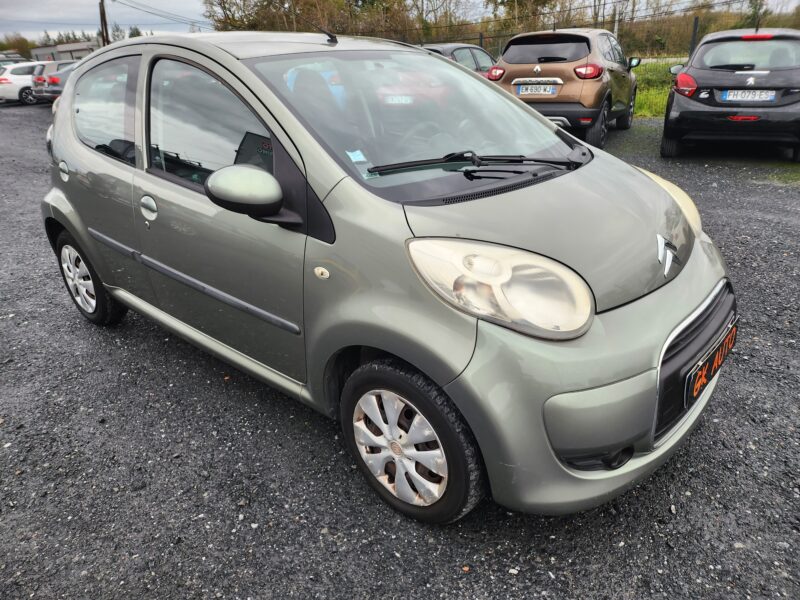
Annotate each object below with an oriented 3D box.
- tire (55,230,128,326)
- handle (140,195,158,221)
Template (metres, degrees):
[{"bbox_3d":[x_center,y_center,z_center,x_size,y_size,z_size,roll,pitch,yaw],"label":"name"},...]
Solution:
[{"bbox_3d":[-1.752,-0.129,3.143,0.550,0.550,0.160,18,29,37],"label":"tire"},{"bbox_3d":[-1.004,-0.370,2.221,0.140,0.105,0.045,18,29,37],"label":"handle"}]

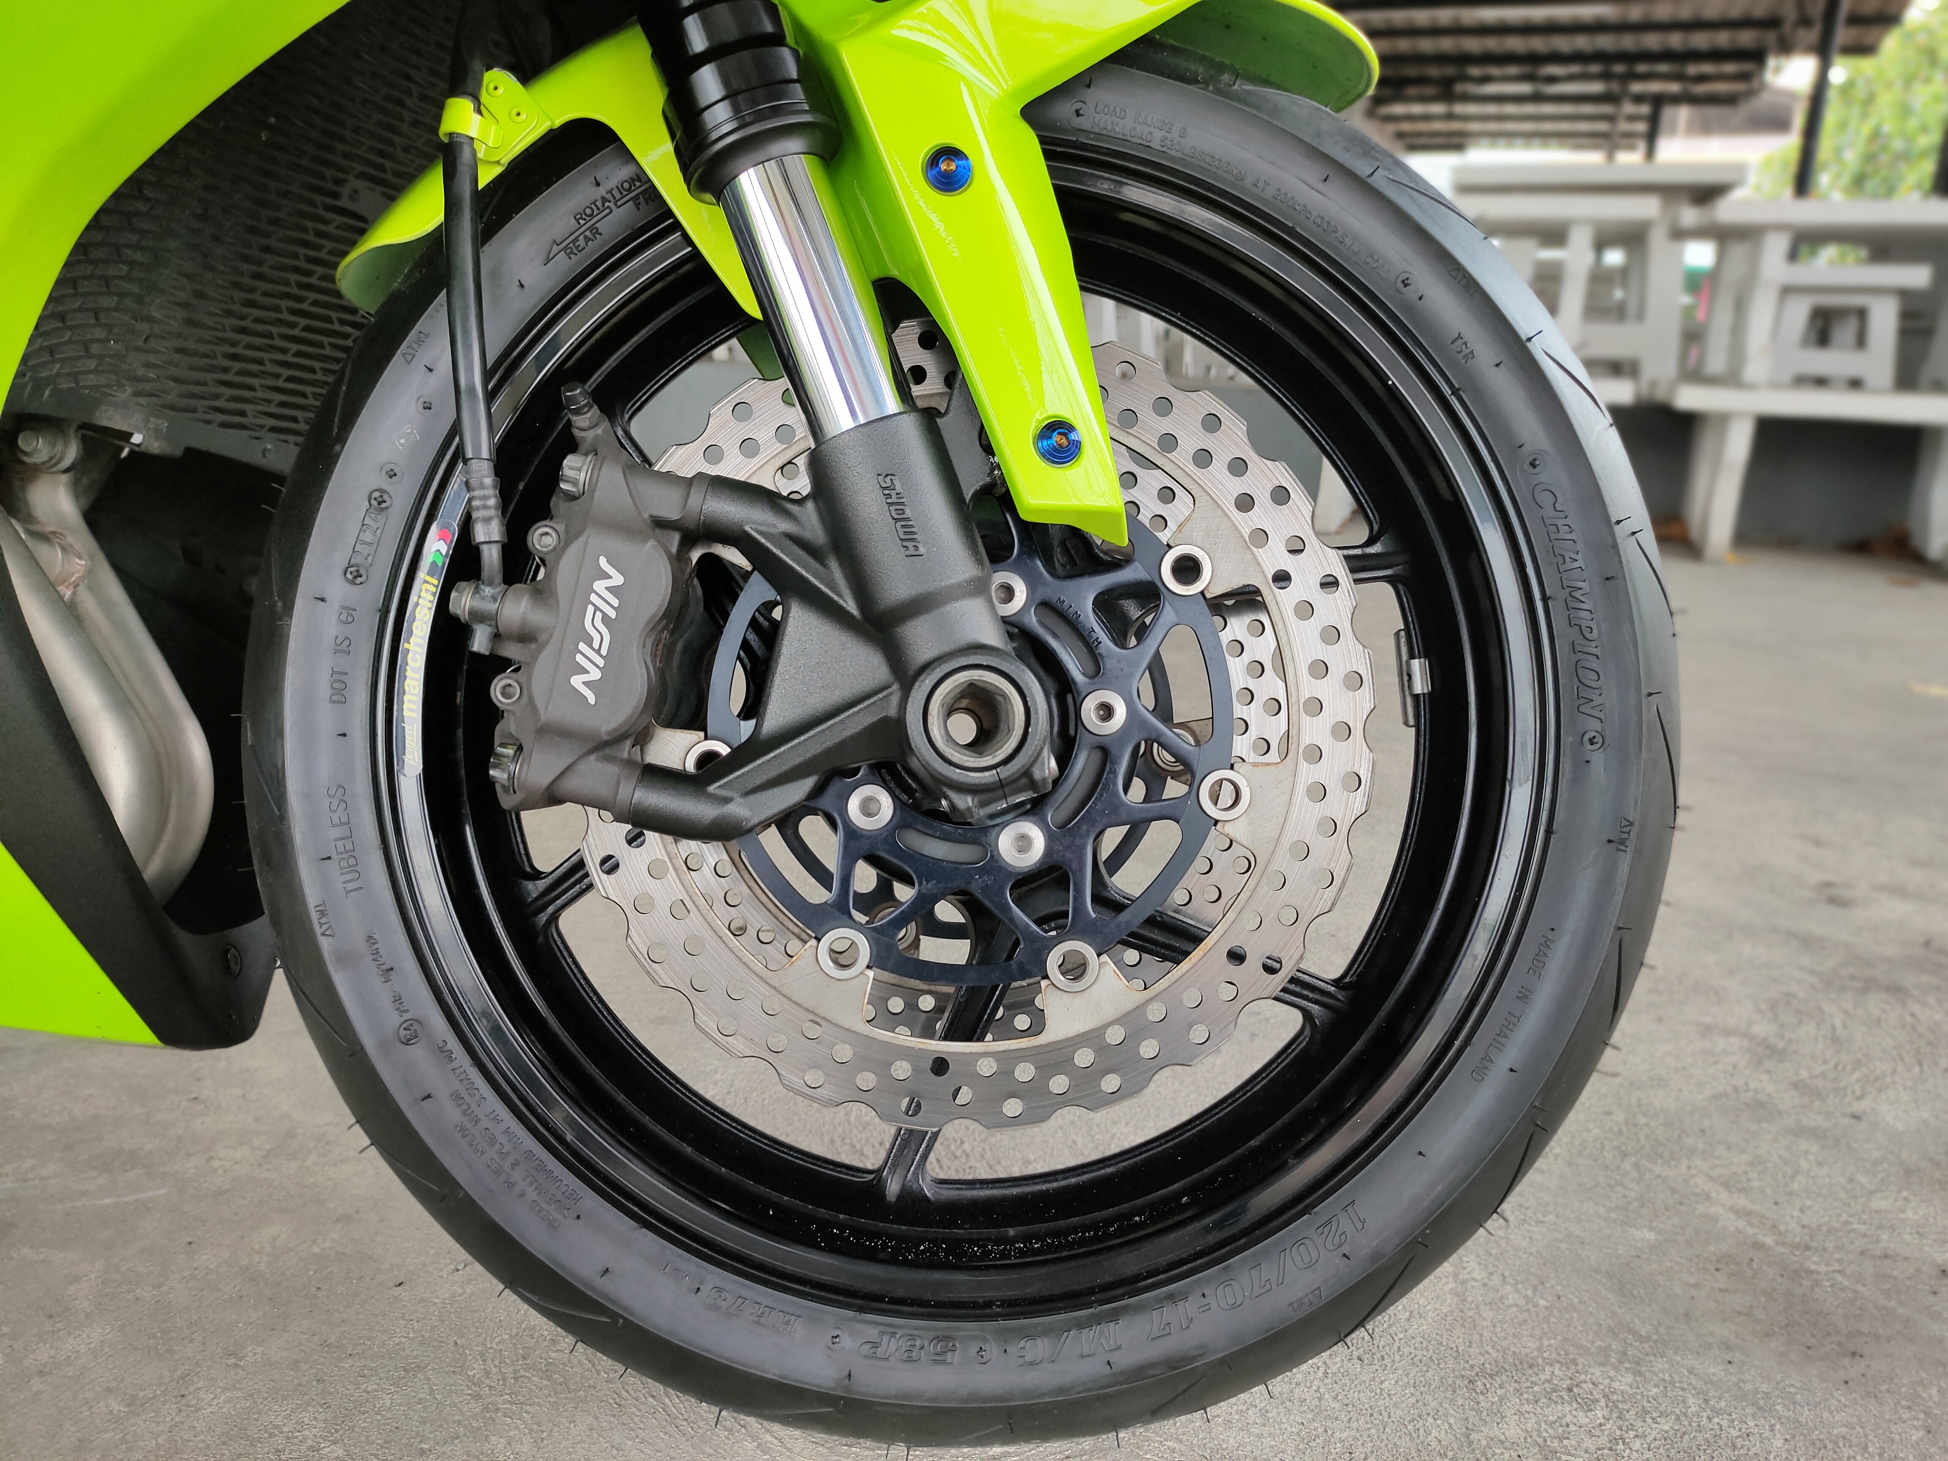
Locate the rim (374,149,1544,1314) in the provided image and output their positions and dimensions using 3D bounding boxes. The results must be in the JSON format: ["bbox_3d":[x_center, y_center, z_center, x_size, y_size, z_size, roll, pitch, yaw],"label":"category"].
[{"bbox_3d":[-0.002,-0.003,0.758,0.463,0.463,0.106,4,-1,-2],"label":"rim"}]

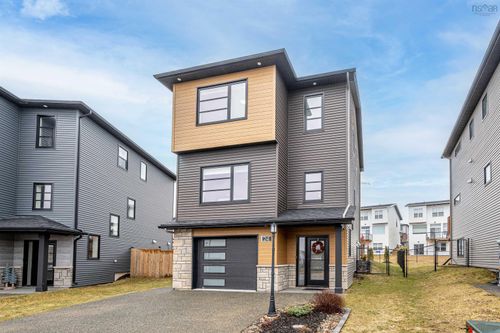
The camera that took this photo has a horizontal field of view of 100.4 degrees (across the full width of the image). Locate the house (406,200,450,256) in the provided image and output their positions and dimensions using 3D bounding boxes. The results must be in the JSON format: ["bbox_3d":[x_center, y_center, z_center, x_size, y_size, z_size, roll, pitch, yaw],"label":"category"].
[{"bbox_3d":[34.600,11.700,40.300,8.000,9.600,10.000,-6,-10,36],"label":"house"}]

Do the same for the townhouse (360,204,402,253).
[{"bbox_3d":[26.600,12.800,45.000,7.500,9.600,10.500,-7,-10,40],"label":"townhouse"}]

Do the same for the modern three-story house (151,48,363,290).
[{"bbox_3d":[1.700,1.050,13.600,8.100,9.100,10.800,-3,-8,18],"label":"modern three-story house"}]

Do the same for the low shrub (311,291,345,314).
[{"bbox_3d":[2.100,3.630,5.600,0.750,0.520,0.700,-1,-8,8],"label":"low shrub"}]

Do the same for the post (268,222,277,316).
[{"bbox_3d":[0.560,2.530,5.200,0.180,2.300,0.180,-1,-8,8],"label":"post"}]

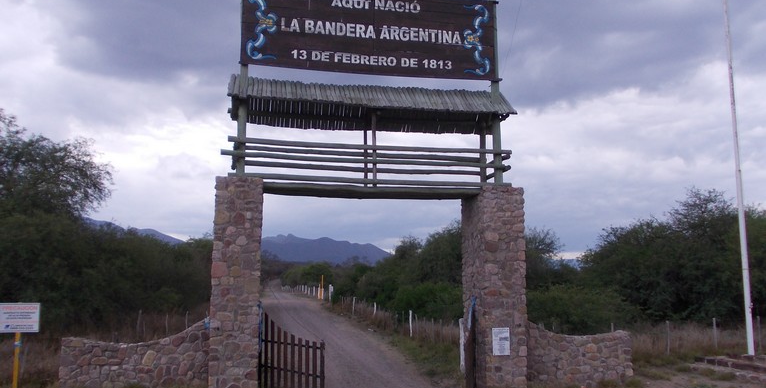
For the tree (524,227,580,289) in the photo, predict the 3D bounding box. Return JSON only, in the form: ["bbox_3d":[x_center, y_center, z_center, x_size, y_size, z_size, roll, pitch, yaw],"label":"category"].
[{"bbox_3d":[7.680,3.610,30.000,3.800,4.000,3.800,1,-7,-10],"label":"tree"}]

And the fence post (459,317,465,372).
[{"bbox_3d":[1.357,2.600,10.600,0.100,0.970,0.100,1,-7,-10],"label":"fence post"}]

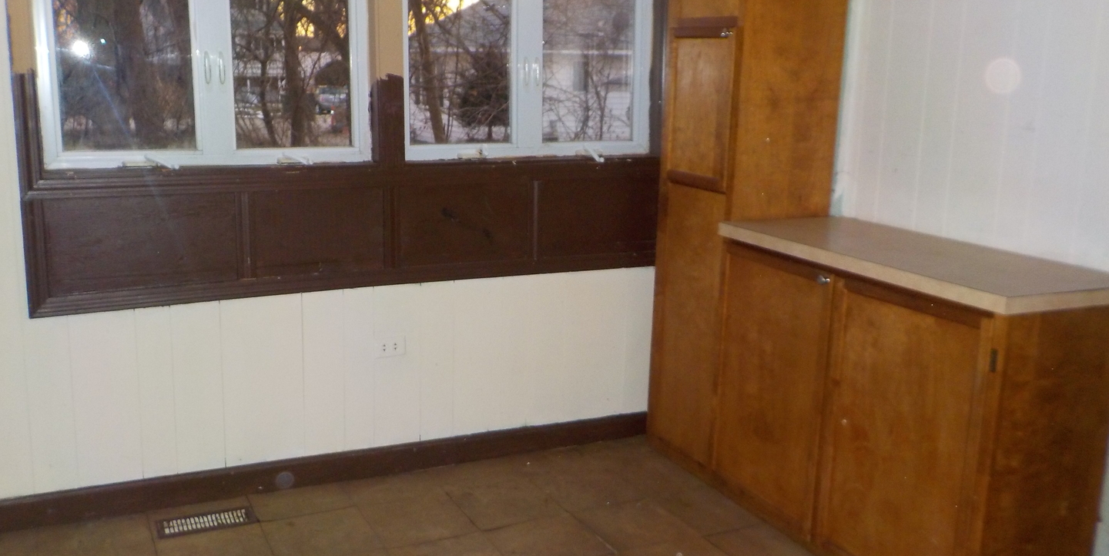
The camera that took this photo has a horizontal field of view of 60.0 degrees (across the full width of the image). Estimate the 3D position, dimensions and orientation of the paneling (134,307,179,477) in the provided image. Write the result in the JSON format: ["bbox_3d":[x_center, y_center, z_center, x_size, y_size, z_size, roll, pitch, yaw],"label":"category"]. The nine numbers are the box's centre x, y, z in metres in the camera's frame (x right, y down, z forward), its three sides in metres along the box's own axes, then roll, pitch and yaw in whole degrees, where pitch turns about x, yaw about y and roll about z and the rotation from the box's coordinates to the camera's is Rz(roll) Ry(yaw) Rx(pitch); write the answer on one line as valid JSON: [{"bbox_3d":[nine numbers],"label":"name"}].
[{"bbox_3d":[-1.271,0.367,3.069,0.104,0.574,0.020,-4,13,-24],"label":"paneling"}]

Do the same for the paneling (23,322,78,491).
[{"bbox_3d":[-1.543,0.388,2.946,0.121,0.568,0.020,-4,13,-24],"label":"paneling"}]

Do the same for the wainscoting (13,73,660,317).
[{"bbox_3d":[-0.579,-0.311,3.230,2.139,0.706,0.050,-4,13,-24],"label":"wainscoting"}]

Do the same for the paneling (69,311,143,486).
[{"bbox_3d":[-1.384,0.371,2.966,0.185,0.542,0.020,-4,13,-24],"label":"paneling"}]

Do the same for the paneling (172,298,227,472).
[{"bbox_3d":[-1.156,0.358,3.120,0.149,0.576,0.020,-4,13,-24],"label":"paneling"}]

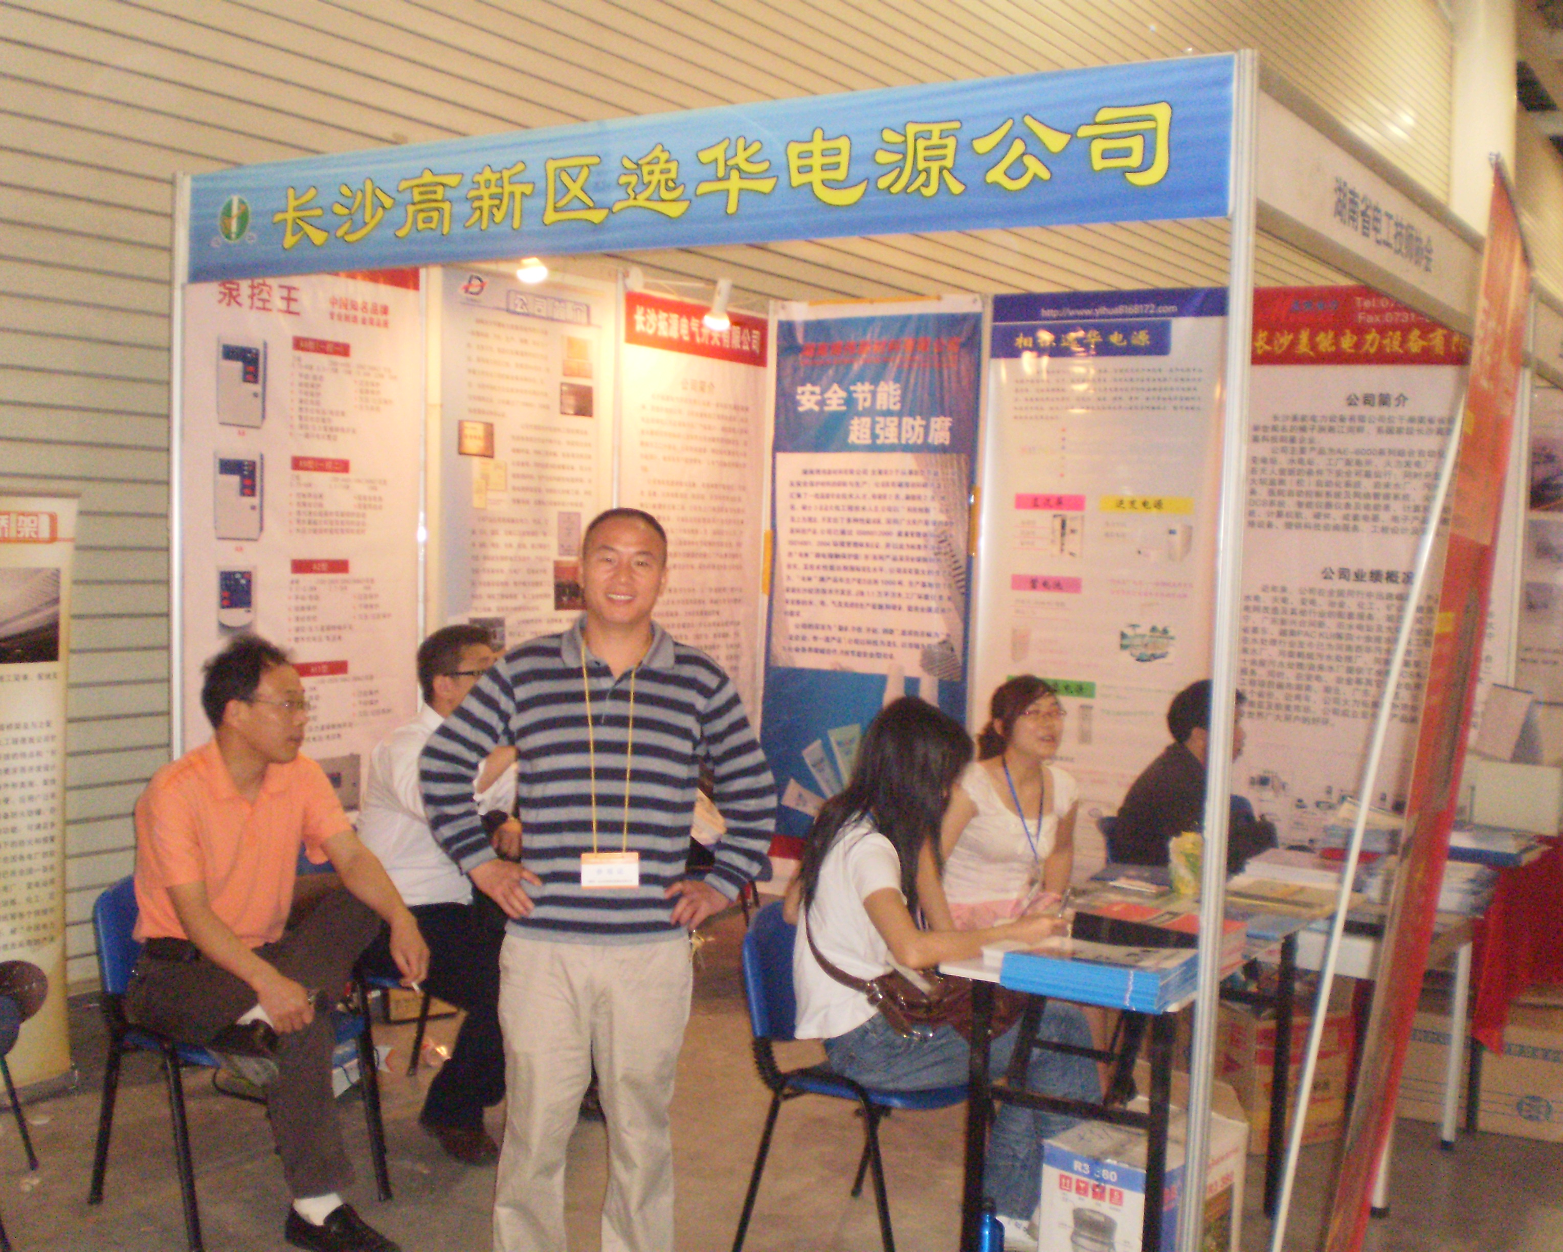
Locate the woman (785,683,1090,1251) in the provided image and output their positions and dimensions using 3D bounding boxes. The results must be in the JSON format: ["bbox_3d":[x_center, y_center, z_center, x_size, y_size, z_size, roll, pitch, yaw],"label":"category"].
[{"bbox_3d":[0.383,0.776,3.843,0.700,1.220,0.470,3,4,12],"label":"woman"}]

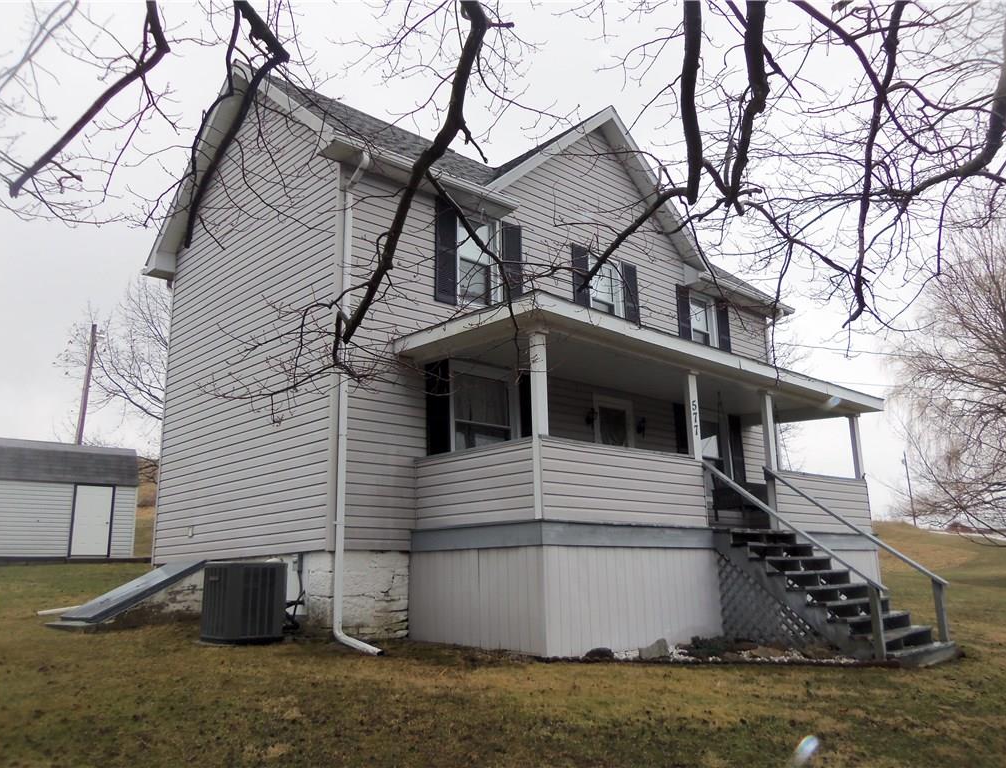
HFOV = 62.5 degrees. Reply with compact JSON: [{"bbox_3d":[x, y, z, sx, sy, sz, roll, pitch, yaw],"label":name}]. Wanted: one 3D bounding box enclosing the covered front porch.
[{"bbox_3d":[2.702,1.024,12.319,8.780,2.480,2.490,11,-18,-42],"label":"covered front porch"}]

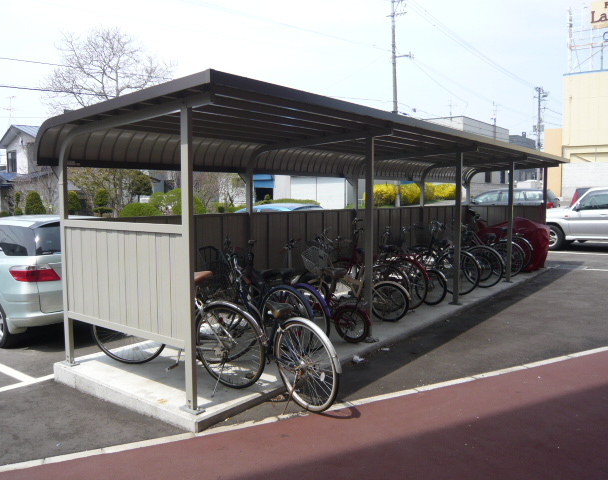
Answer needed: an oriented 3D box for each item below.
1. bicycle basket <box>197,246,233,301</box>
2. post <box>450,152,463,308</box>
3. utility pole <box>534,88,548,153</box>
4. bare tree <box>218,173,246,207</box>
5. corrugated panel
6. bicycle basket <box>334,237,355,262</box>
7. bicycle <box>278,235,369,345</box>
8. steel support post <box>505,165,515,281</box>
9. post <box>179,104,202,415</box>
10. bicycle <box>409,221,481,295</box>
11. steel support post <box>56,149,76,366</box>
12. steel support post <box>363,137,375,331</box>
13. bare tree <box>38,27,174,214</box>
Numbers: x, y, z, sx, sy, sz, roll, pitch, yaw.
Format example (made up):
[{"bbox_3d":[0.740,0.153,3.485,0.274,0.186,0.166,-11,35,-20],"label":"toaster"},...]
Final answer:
[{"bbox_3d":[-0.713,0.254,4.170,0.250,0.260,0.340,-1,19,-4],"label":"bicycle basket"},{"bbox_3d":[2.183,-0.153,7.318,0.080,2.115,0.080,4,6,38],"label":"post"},{"bbox_3d":[21.148,-7.922,46.513,1.200,11.414,1.000,0,5,0],"label":"utility pole"},{"bbox_3d":[-3.315,-1.993,24.000,1.800,3.200,1.800,0,5,0],"label":"bare tree"},{"bbox_3d":[1.571,-1.167,7.722,2.340,0.495,9.836,4,6,38],"label":"corrugated panel"},{"bbox_3d":[0.505,0.128,6.620,0.320,0.240,0.250,-4,6,-40],"label":"bicycle basket"},{"bbox_3d":[0.141,0.548,5.593,1.350,1.000,0.540,3,6,34],"label":"bicycle"},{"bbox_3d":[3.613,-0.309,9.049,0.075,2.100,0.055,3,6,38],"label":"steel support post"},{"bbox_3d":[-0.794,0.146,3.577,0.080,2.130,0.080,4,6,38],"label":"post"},{"bbox_3d":[2.056,0.284,8.246,0.560,1.070,1.660,-4,6,-40],"label":"bicycle"},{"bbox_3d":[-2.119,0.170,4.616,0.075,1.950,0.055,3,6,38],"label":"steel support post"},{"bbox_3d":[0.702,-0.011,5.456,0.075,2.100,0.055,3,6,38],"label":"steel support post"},{"bbox_3d":[-9.016,-4.974,23.674,6.500,9.297,6.200,0,5,0],"label":"bare tree"}]

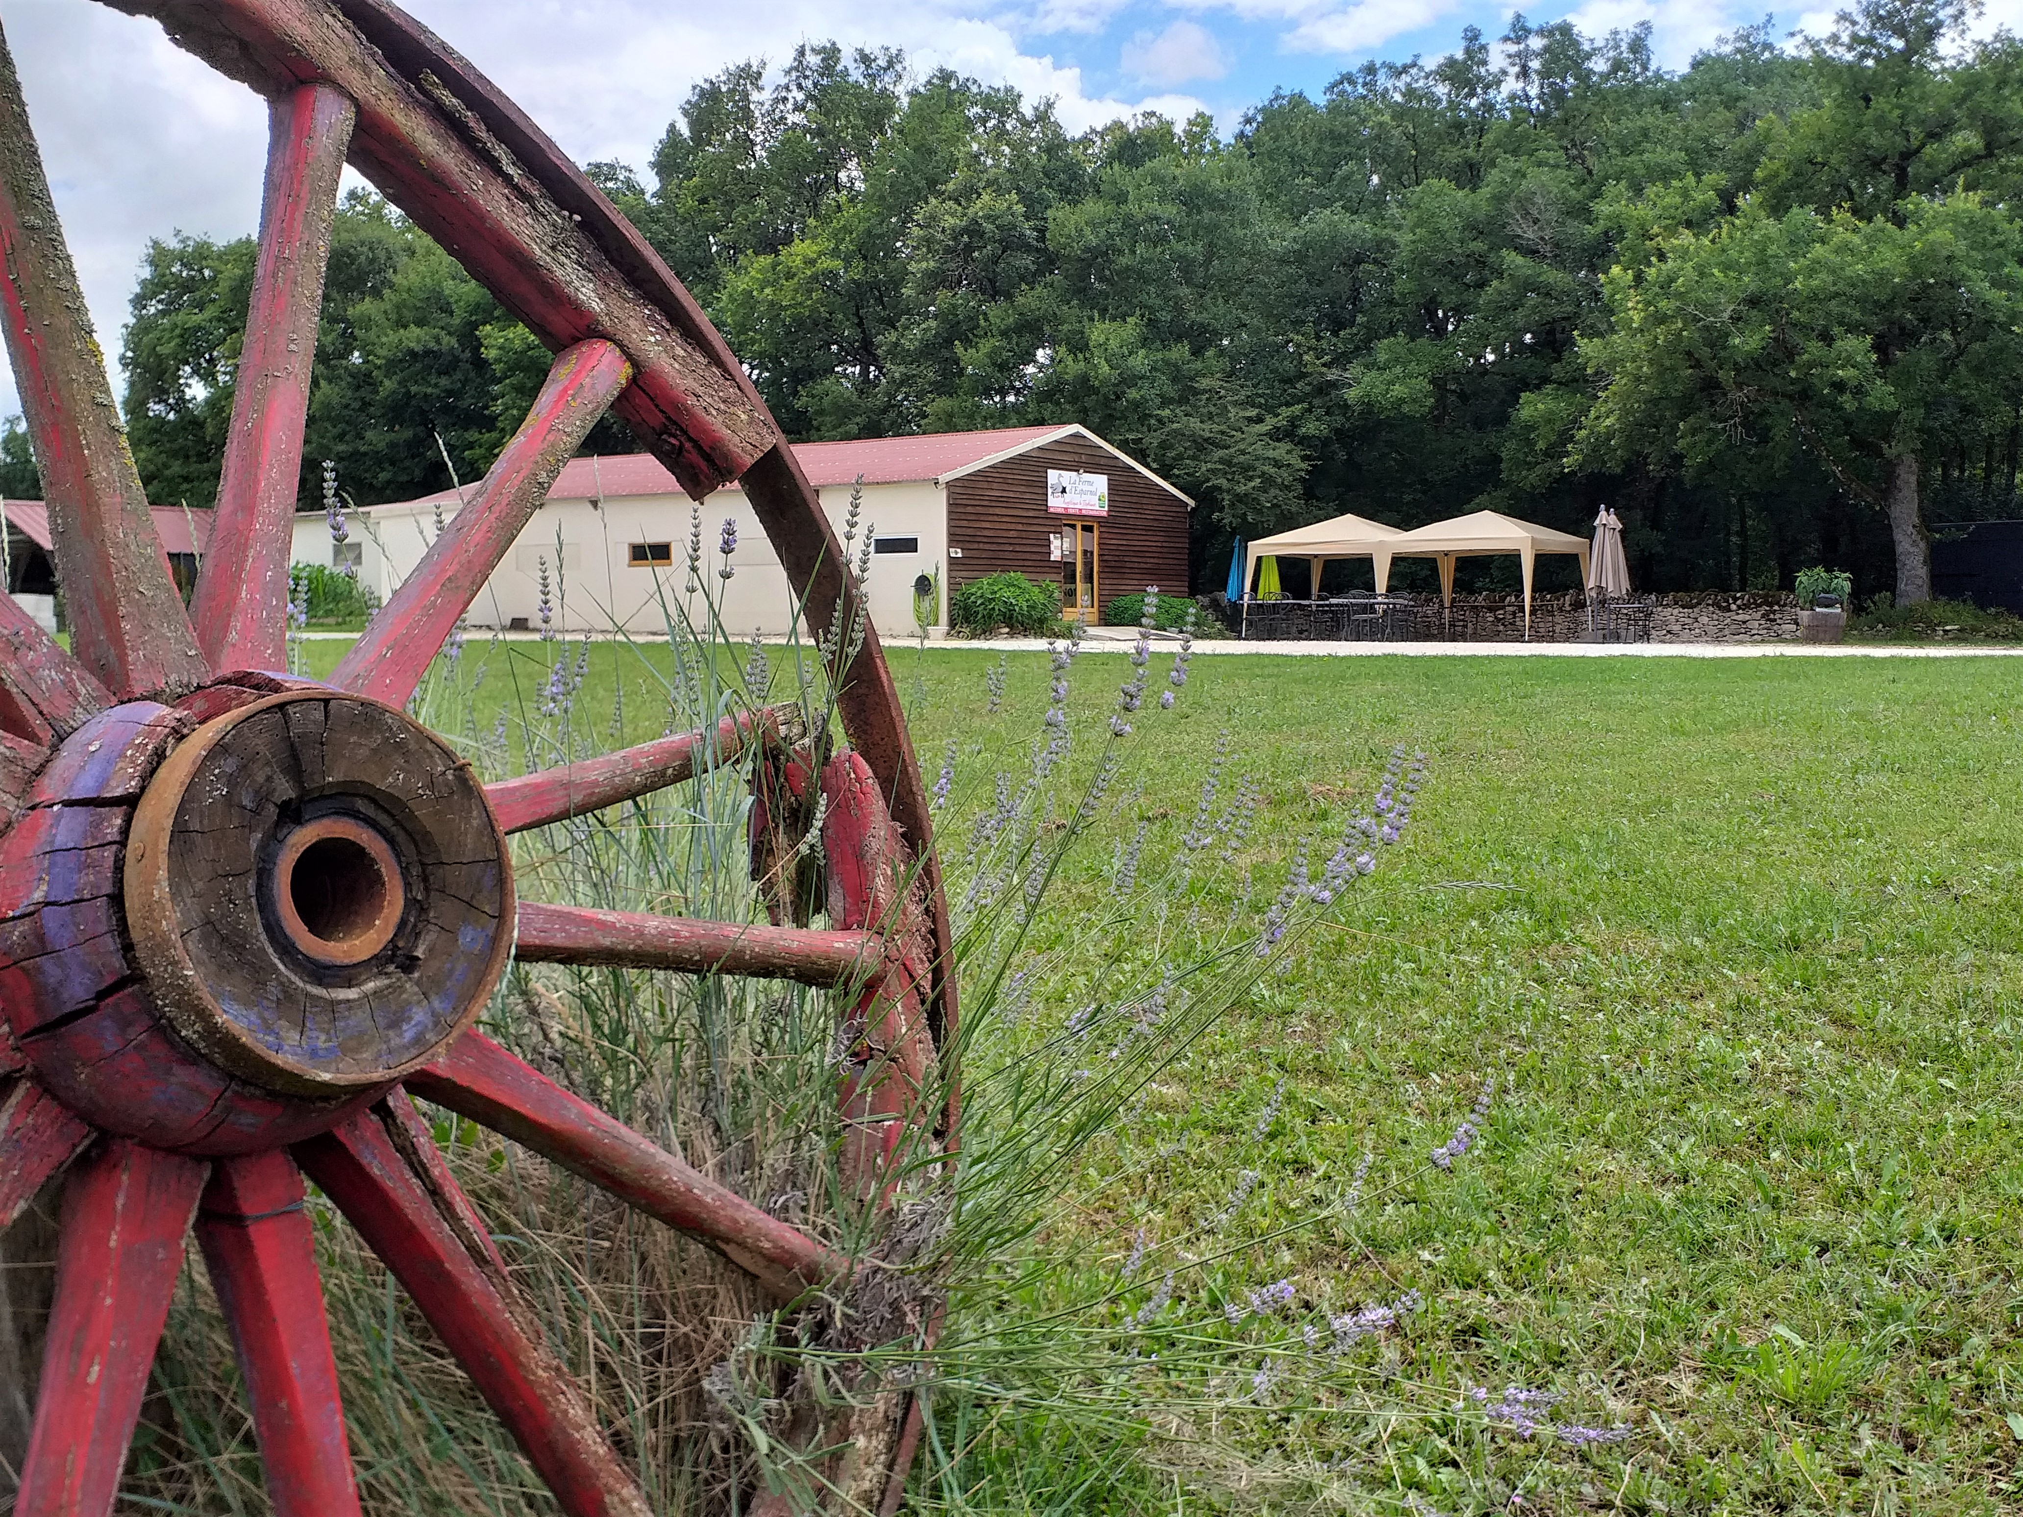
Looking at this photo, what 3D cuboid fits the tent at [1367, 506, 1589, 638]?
[{"bbox_3d":[9.470,-3.665,30.290,3.030,2.520,3.030,5,8,41],"label":"tent"}]

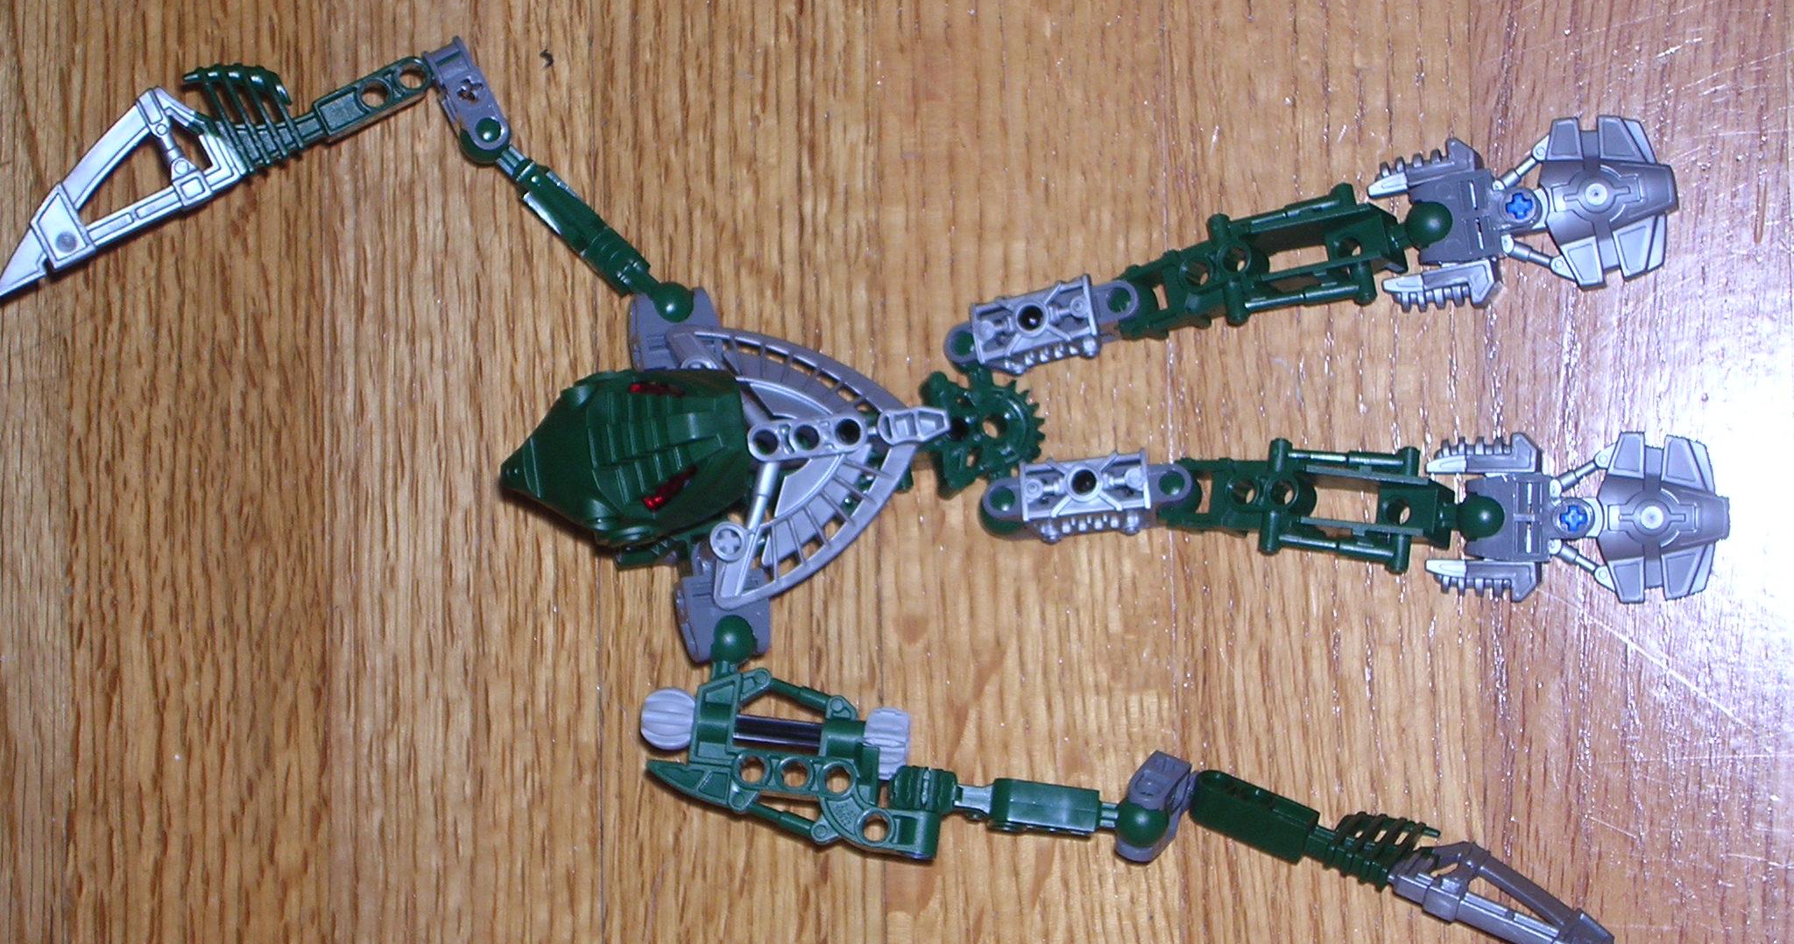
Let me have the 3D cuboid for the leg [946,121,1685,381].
[{"bbox_3d":[0.074,-0.039,0.689,0.138,0.023,0.031,-11,86,13],"label":"leg"}]

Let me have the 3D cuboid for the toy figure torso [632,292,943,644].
[{"bbox_3d":[-0.018,-0.004,0.703,0.059,0.037,0.071,-11,86,13],"label":"toy figure torso"}]

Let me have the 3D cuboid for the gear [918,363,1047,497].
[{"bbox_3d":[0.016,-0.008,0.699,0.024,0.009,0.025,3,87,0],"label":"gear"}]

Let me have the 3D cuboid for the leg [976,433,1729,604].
[{"bbox_3d":[0.082,0.008,0.686,0.139,0.023,0.031,0,89,14],"label":"leg"}]

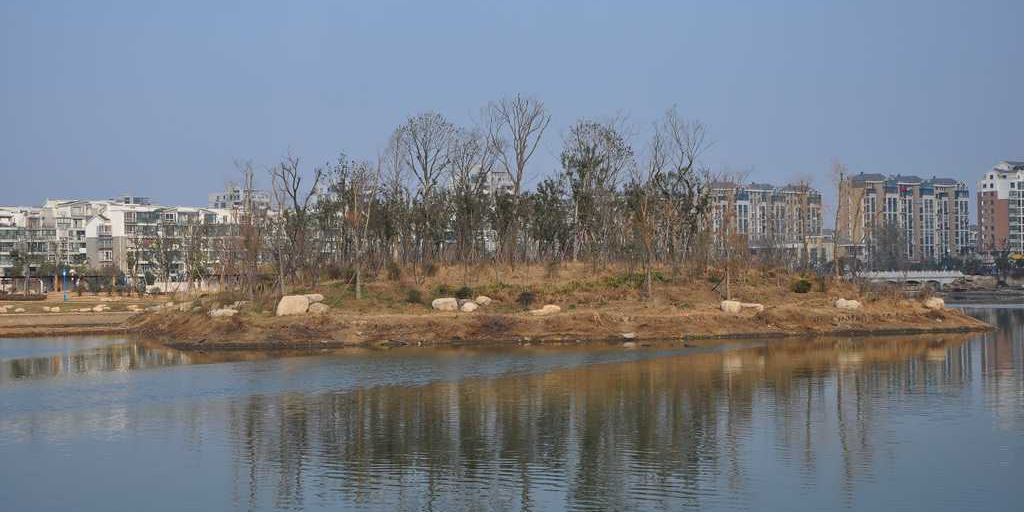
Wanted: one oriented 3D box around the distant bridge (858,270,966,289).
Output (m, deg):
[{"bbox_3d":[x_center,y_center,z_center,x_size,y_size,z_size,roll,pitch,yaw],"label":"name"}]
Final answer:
[{"bbox_3d":[104.060,6.250,444.000,29.000,4.900,8.000,-1,-1,8],"label":"distant bridge"}]

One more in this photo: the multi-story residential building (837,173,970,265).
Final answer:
[{"bbox_3d":[148.680,-12.260,646.050,57.760,36.070,14.030,0,-1,-35],"label":"multi-story residential building"}]

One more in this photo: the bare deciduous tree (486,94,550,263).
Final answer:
[{"bbox_3d":[0.410,-4.880,108.000,4.060,10.770,4.060,-1,-1,0],"label":"bare deciduous tree"}]

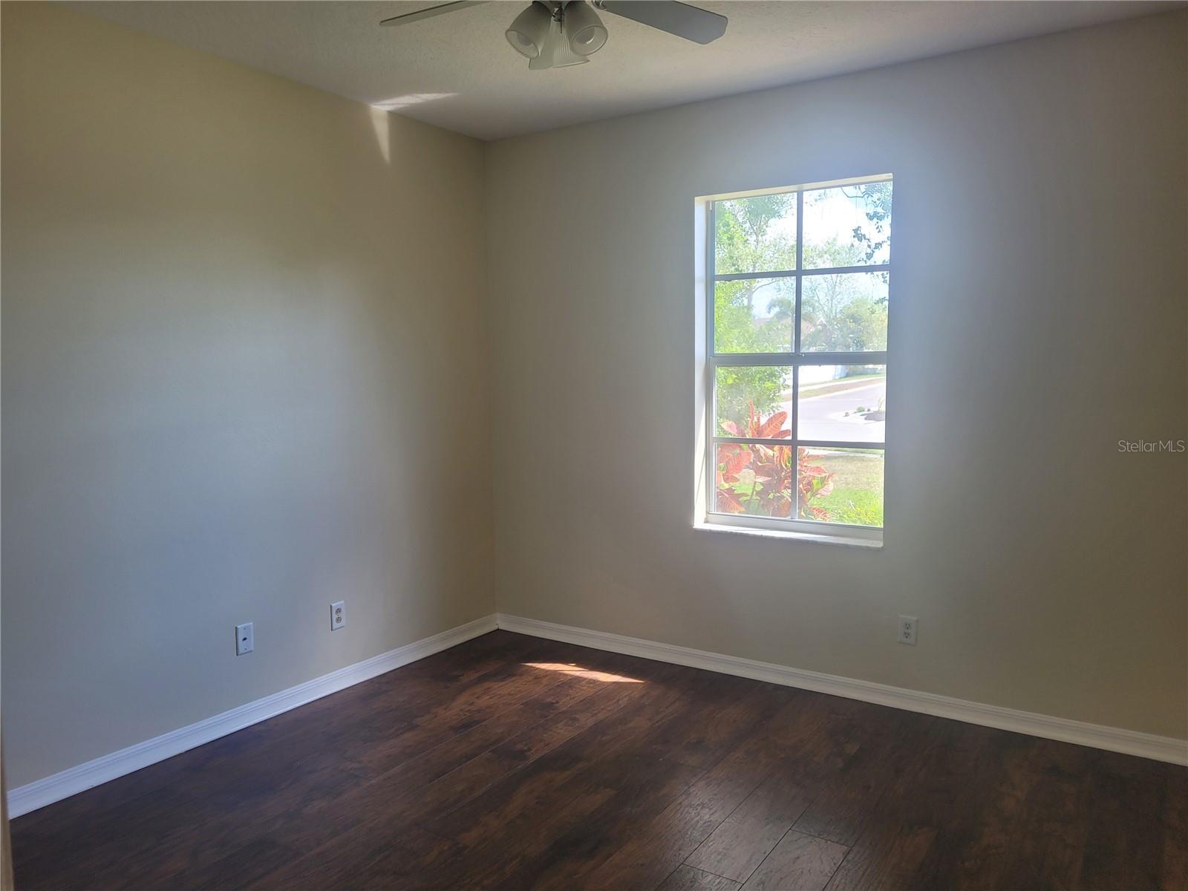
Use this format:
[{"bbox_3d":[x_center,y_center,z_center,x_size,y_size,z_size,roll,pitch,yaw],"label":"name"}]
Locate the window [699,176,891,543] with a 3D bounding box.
[{"bbox_3d":[0.860,-0.354,3.891,0.870,1.500,0.130,3,6,33],"label":"window"}]

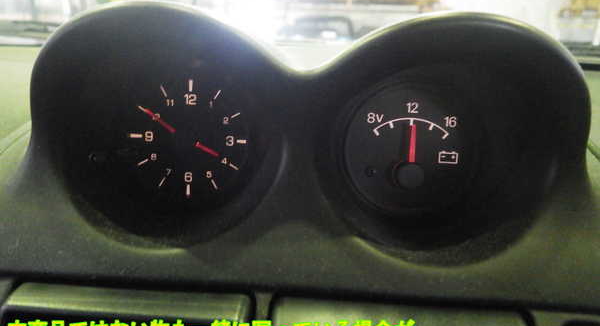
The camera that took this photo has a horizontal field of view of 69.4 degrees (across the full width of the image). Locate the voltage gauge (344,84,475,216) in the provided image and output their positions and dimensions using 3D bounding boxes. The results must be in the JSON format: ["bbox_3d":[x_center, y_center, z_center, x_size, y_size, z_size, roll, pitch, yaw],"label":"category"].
[{"bbox_3d":[0.053,-0.006,0.205,0.067,0.067,0.016,3,9,1],"label":"voltage gauge"}]

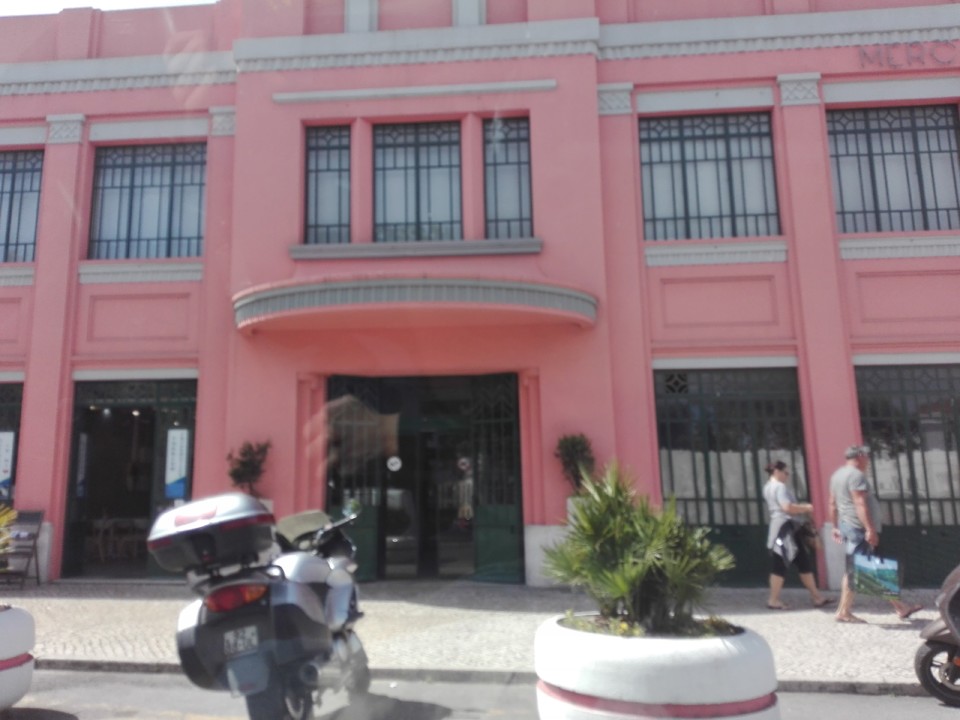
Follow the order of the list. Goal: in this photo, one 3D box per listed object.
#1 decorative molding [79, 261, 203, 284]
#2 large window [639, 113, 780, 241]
[{"bbox_3d":[-4.821,-1.236,10.739,1.830,0.293,0.150,-1,-8,5],"label":"decorative molding"},{"bbox_3d":[3.274,-2.613,10.748,1.890,1.857,0.140,-2,-9,4],"label":"large window"}]

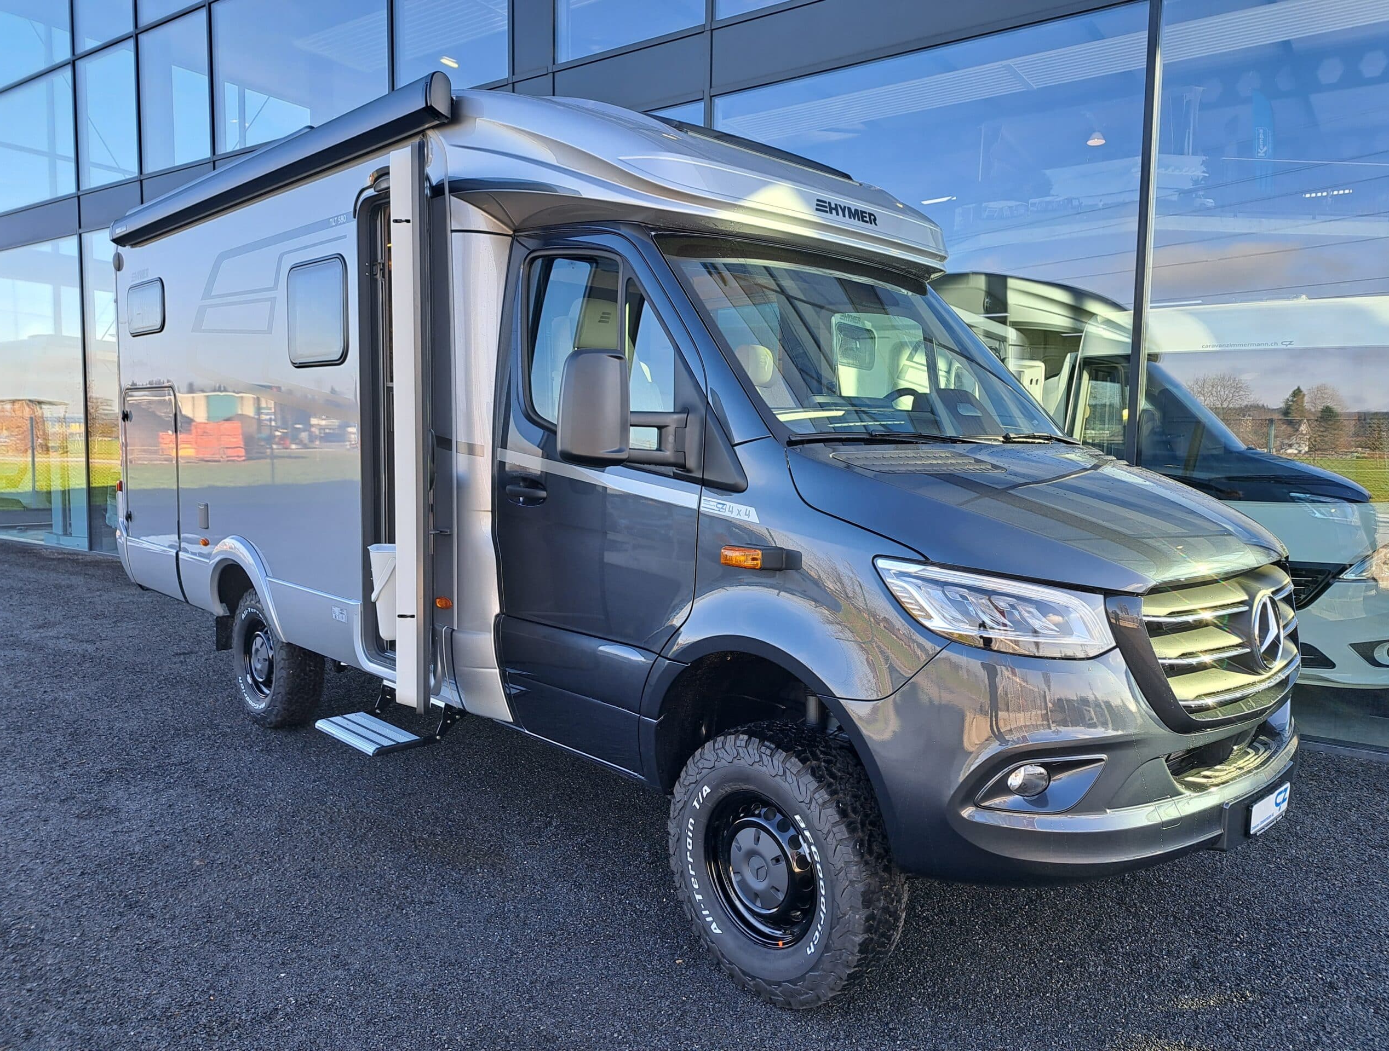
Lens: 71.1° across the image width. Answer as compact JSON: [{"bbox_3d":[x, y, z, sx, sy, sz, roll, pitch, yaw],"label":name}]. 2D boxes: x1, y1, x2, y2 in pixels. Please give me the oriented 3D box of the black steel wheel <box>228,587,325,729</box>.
[{"bbox_3d":[-2.347,0.734,5.471,0.780,0.780,0.245,6,7,45],"label":"black steel wheel"}]

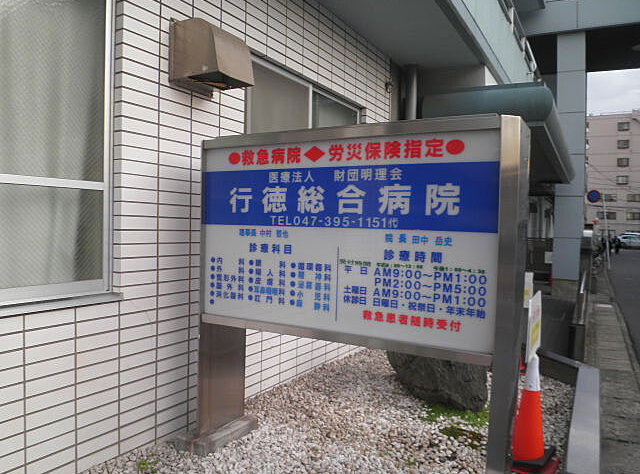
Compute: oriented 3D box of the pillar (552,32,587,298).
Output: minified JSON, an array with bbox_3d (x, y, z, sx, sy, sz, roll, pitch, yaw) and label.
[{"bbox_3d":[5.517,-1.560,10.656,0.570,5.733,0.580,2,1,28],"label":"pillar"}]

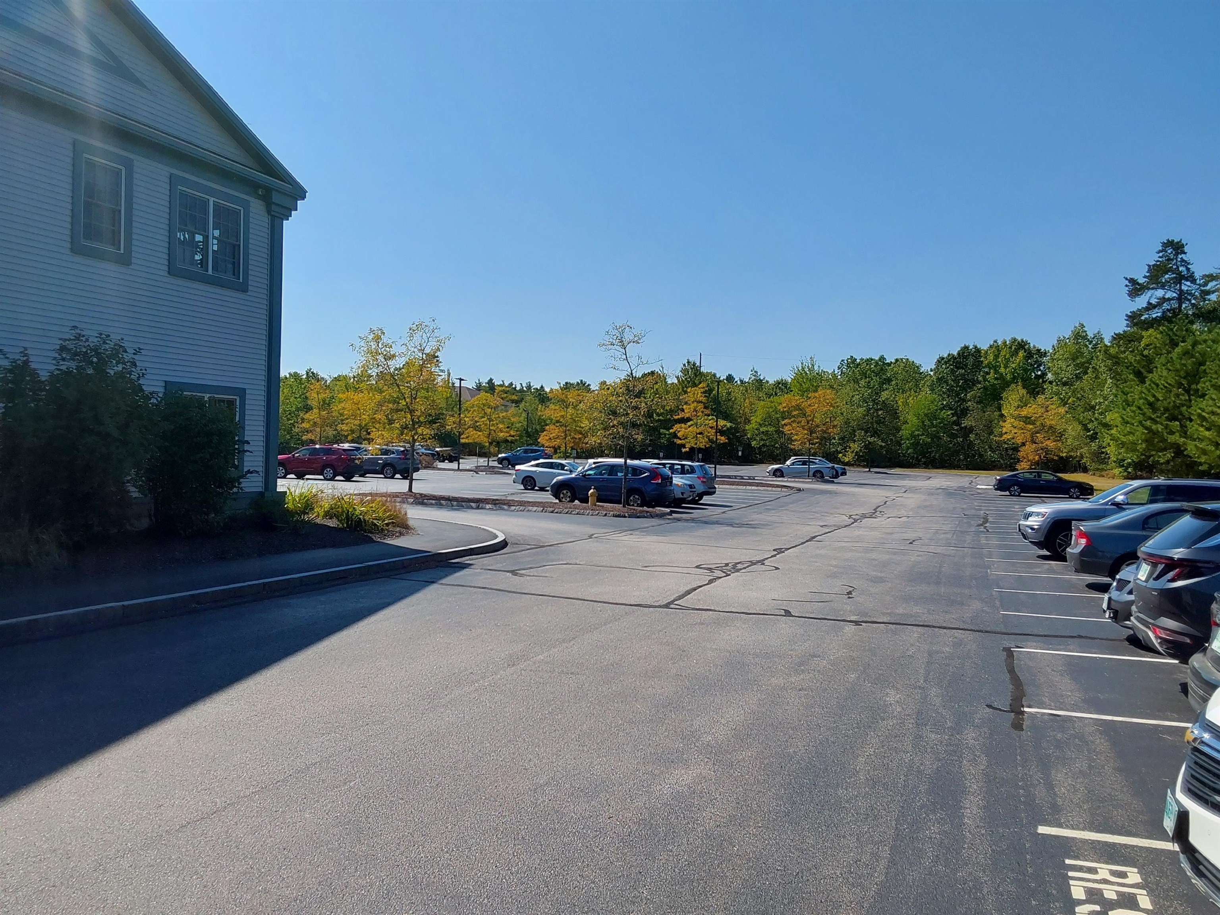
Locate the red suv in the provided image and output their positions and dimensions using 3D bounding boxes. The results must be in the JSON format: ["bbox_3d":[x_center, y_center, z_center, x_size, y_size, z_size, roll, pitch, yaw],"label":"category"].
[{"bbox_3d":[-13.836,0.199,46.464,4.600,1.690,1.855,2,1,20],"label":"red suv"}]

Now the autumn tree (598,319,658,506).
[{"bbox_3d":[0.645,-1.413,32.566,2.100,6.100,2.100,1,1,0],"label":"autumn tree"}]

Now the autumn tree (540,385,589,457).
[{"bbox_3d":[-3.214,-2.280,72.307,3.633,5.987,3.633,1,1,0],"label":"autumn tree"}]

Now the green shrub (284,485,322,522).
[{"bbox_3d":[-6.593,0.993,21.200,0.850,0.780,0.850,2,1,20],"label":"green shrub"}]

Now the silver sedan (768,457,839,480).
[{"bbox_3d":[14.205,0.866,72.762,4.850,1.450,1.830,2,1,19],"label":"silver sedan"}]

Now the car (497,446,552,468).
[{"bbox_3d":[-6.707,0.011,78.799,4.660,1.700,1.840,2,1,20],"label":"car"}]

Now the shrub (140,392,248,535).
[{"bbox_3d":[-7.420,0.111,17.600,1.900,2.550,1.920,2,1,20],"label":"shrub"}]

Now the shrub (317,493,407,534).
[{"bbox_3d":[-5.329,1.159,21.296,1.750,0.740,1.300,2,1,19],"label":"shrub"}]

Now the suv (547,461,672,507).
[{"bbox_3d":[0.017,0.912,36.122,4.530,1.660,1.820,2,1,19],"label":"suv"}]

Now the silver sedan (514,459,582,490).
[{"bbox_3d":[-2.018,0.775,44.210,4.800,1.460,1.840,2,1,20],"label":"silver sedan"}]

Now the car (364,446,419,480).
[{"bbox_3d":[-12.058,0.251,50.959,4.600,1.690,1.855,2,1,20],"label":"car"}]

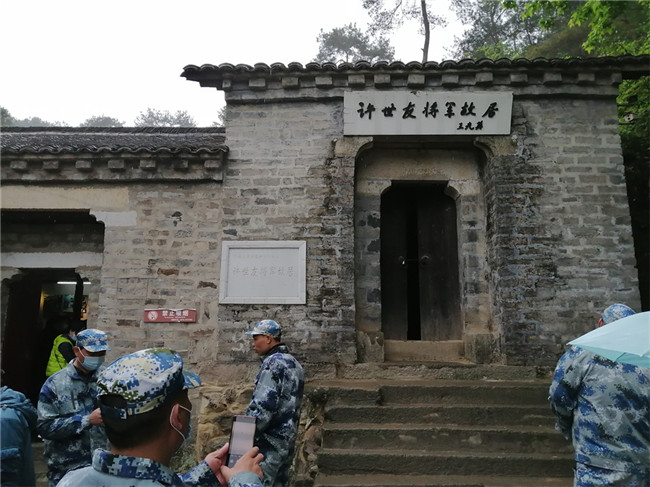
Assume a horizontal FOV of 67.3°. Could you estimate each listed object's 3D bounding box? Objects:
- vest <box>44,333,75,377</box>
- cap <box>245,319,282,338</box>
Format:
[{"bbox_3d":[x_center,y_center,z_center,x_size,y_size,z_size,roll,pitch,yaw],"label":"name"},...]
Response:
[{"bbox_3d":[-3.341,1.448,6.200,0.290,0.600,0.420,15,-10,-3],"label":"vest"},{"bbox_3d":[-0.452,0.627,3.600,0.265,0.130,0.180,1,-10,6],"label":"cap"}]

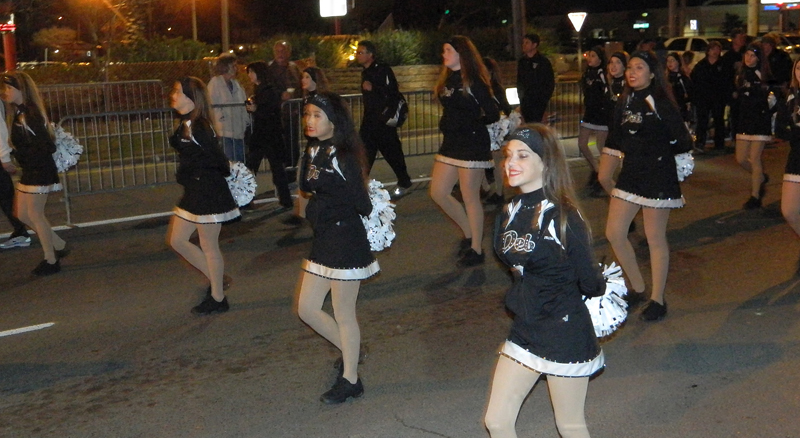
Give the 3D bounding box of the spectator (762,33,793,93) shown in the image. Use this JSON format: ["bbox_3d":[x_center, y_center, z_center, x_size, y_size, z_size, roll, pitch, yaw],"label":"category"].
[{"bbox_3d":[4.799,-1.550,14.172,0.520,1.690,0.360,7,13,37],"label":"spectator"}]

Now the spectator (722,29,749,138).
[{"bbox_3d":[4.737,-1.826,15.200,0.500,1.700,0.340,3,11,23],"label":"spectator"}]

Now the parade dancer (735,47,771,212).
[{"bbox_3d":[3.515,-0.930,10.800,0.390,1.620,0.400,-10,13,-38],"label":"parade dancer"}]

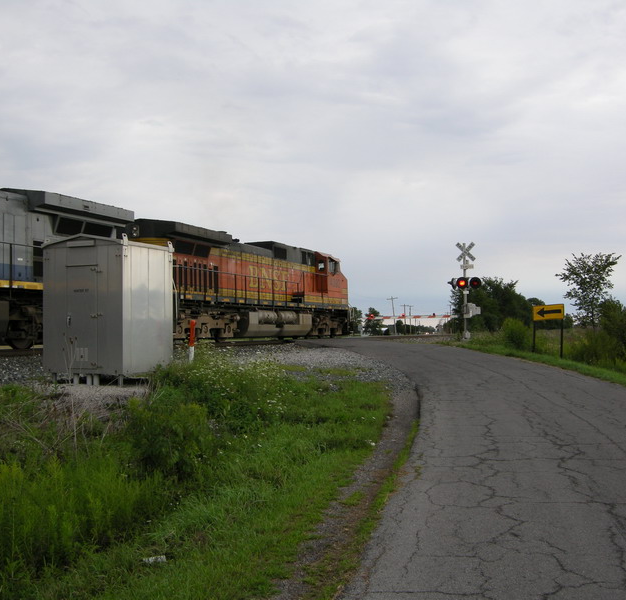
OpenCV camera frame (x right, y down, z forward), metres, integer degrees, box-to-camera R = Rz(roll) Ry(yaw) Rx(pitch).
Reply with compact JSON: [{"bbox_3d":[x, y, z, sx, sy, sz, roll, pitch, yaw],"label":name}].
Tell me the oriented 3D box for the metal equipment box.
[{"bbox_3d":[-4.115,0.216,16.878,1.900,2.850,1.900,-1,-2,21],"label":"metal equipment box"}]

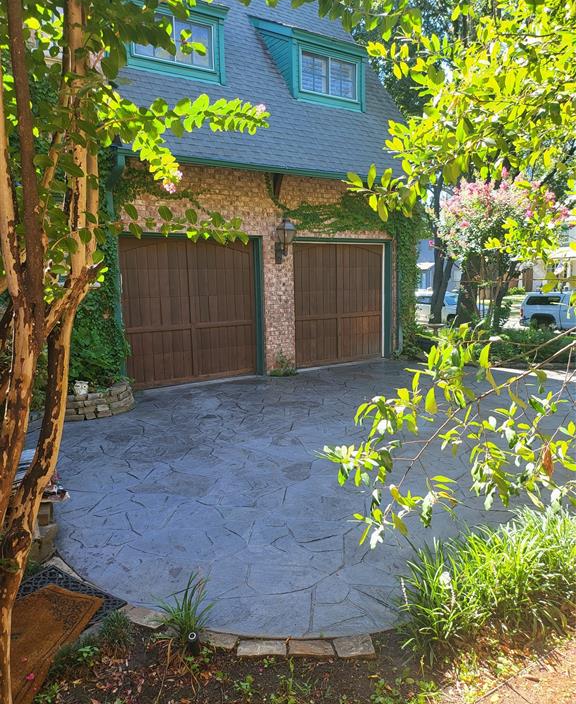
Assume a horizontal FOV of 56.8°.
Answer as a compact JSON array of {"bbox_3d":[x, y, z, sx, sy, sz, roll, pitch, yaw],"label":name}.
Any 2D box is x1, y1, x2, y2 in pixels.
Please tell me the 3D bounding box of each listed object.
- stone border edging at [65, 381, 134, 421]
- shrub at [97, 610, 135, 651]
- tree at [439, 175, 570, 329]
[{"bbox_3d":[-2.554,0.593,6.825,1.200,0.340,1.050,-6,9,-34],"label":"stone border edging"},{"bbox_3d":[-0.755,1.221,2.339,0.165,0.150,0.165,-6,9,-34],"label":"shrub"},{"bbox_3d":[5.490,-2.420,13.500,3.200,4.200,3.100,-6,9,-34],"label":"tree"}]

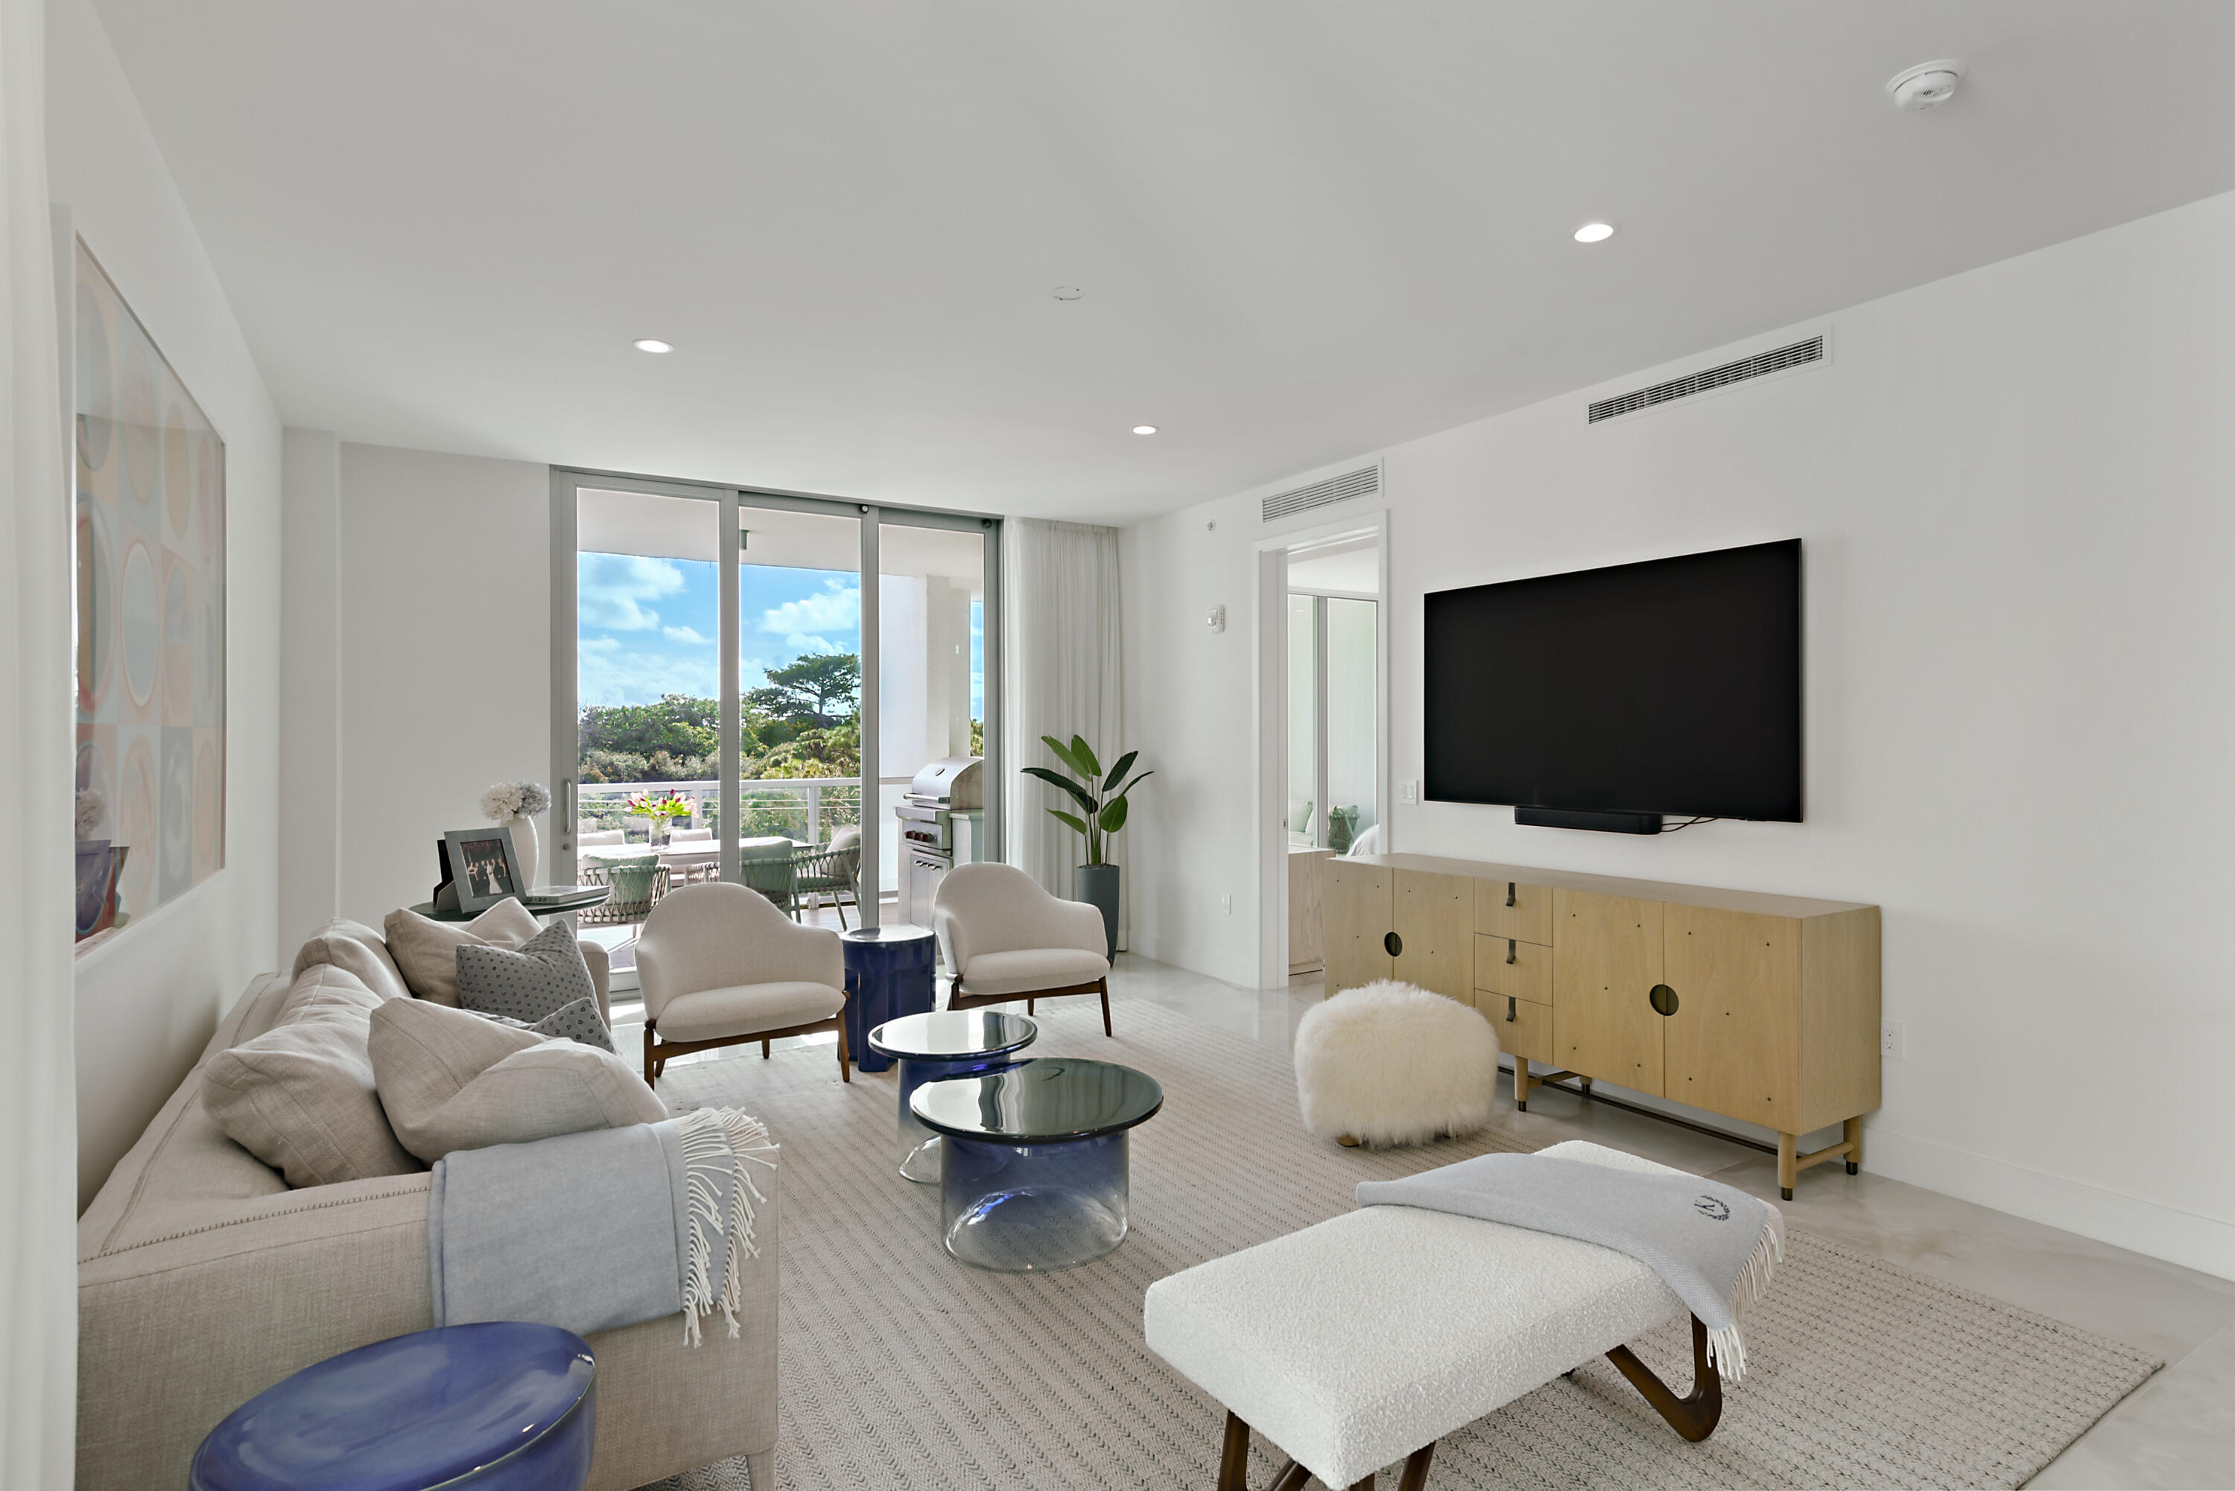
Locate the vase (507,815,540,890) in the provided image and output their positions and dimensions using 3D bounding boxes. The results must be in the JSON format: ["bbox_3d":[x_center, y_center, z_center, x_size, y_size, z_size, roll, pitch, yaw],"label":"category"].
[{"bbox_3d":[-2.729,0.504,5.362,0.198,0.381,0.198,0,0,-30],"label":"vase"}]

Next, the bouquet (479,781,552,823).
[{"bbox_3d":[-2.732,0.257,5.350,0.290,0.190,0.220,0,0,-27],"label":"bouquet"}]

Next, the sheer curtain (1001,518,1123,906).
[{"bbox_3d":[-0.322,-0.038,7.342,0.900,2.740,0.140,0,0,-30],"label":"sheer curtain"}]

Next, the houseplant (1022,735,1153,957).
[{"bbox_3d":[-0.130,0.648,7.057,0.770,1.410,0.680,0,0,-30],"label":"houseplant"}]

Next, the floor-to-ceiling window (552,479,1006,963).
[{"bbox_3d":[-1.857,-0.040,6.806,2.590,2.803,0.150,0,0,-30],"label":"floor-to-ceiling window"}]

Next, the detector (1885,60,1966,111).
[{"bbox_3d":[1.730,-1.405,2.525,0.142,0.042,0.142,0,0,-30],"label":"detector"}]

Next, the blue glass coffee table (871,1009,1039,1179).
[{"bbox_3d":[-0.530,1.145,3.836,0.545,0.431,0.545,0,0,0],"label":"blue glass coffee table"}]

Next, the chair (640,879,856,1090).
[{"bbox_3d":[-1.564,0.972,4.790,0.800,0.775,0.730,0,0,-36],"label":"chair"}]

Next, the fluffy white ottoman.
[{"bbox_3d":[0.991,1.115,4.184,0.660,0.460,0.660,0,0,0],"label":"fluffy white ottoman"}]

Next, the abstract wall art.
[{"bbox_3d":[-2.244,-0.266,2.783,0.050,1.310,1.830,0,0,-30],"label":"abstract wall art"}]

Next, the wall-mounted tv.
[{"bbox_3d":[1.849,-0.216,4.655,0.050,0.950,1.690,0,0,-30],"label":"wall-mounted tv"}]

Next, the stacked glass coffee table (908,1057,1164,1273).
[{"bbox_3d":[-0.221,1.149,3.270,0.705,0.390,0.705,0,0,0],"label":"stacked glass coffee table"}]

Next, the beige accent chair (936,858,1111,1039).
[{"bbox_3d":[-0.531,0.953,5.530,0.780,0.780,0.750,0,0,-30],"label":"beige accent chair"}]

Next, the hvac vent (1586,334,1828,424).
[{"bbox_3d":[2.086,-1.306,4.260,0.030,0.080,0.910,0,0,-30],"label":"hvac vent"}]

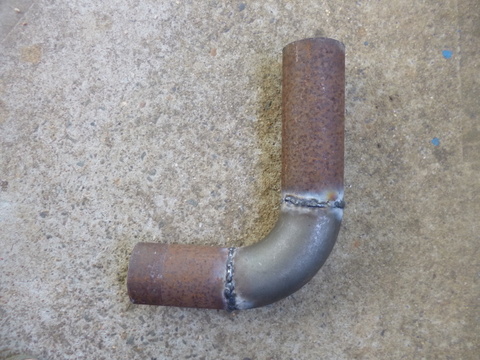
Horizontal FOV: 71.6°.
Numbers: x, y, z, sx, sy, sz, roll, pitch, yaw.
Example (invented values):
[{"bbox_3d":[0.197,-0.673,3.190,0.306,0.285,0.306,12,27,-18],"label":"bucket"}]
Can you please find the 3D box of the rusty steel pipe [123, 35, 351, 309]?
[{"bbox_3d":[-0.001,0.001,0.332,0.204,0.061,0.258,0,89,0],"label":"rusty steel pipe"}]

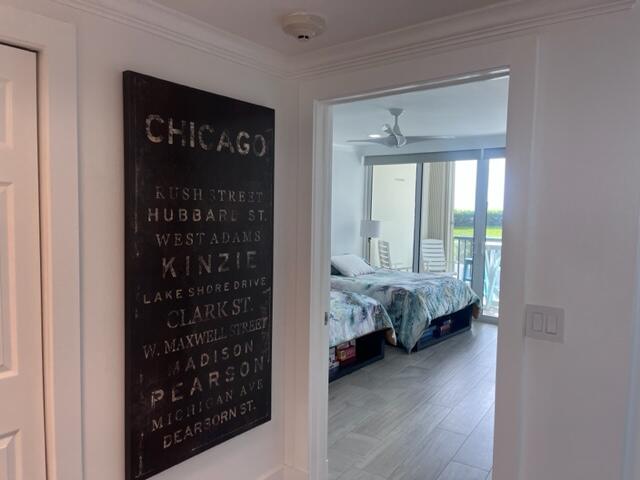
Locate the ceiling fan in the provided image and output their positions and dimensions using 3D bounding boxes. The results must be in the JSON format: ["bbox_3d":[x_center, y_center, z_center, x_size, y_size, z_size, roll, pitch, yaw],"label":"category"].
[{"bbox_3d":[0.805,-1.193,5.136,1.280,0.410,1.250,4,4,38],"label":"ceiling fan"}]

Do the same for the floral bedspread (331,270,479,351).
[{"bbox_3d":[0.790,0.756,6.302,2.000,0.680,1.780,4,4,38],"label":"floral bedspread"}]

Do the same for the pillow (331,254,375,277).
[{"bbox_3d":[0.429,0.310,6.634,0.460,0.170,0.620,40,25,30],"label":"pillow"}]

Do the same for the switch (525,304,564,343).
[{"bbox_3d":[0.771,0.288,1.654,0.118,0.117,0.012,4,4,38],"label":"switch"}]

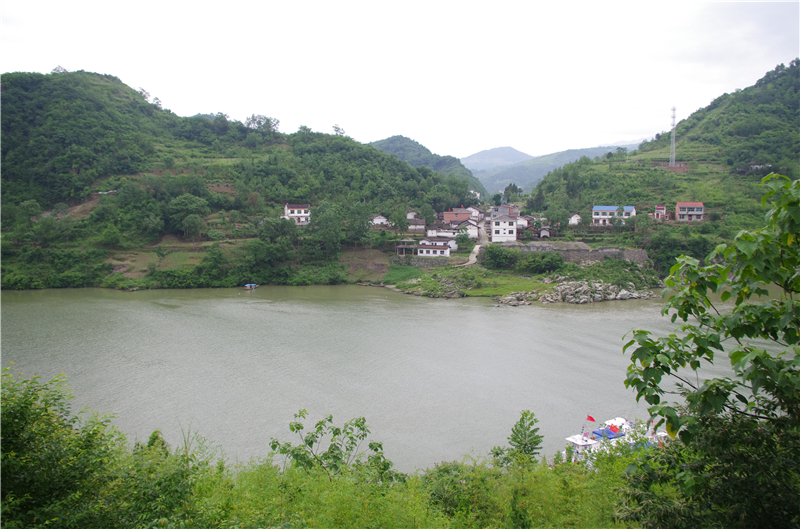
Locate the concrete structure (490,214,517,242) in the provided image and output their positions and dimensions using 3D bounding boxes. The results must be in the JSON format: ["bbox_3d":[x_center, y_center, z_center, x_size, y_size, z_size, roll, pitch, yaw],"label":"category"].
[{"bbox_3d":[41.250,-14.110,236.000,9.600,10.600,9.000,1,4,10],"label":"concrete structure"}]

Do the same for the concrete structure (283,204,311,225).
[{"bbox_3d":[-44.070,-21.740,258.000,9.600,8.200,7.500,-1,4,-21],"label":"concrete structure"}]

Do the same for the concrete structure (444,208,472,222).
[{"bbox_3d":[28.240,-23.470,292.000,12.500,7.300,9.000,0,4,5],"label":"concrete structure"}]

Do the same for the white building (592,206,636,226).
[{"bbox_3d":[95.260,-21.560,266.000,17.500,8.100,7.500,2,4,34],"label":"white building"}]

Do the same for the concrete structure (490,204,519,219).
[{"bbox_3d":[53.900,-26.290,308.000,9.300,8.200,9.500,1,4,22],"label":"concrete structure"}]

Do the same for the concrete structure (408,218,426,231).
[{"bbox_3d":[7.520,-17.790,268.000,7.800,5.000,6.000,0,4,-4],"label":"concrete structure"}]

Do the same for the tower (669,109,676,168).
[{"bbox_3d":[176.850,-82.620,388.000,4.000,39.300,4.000,2,4,25],"label":"tower"}]

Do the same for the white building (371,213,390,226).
[{"bbox_3d":[-9.150,-20.470,276.000,6.800,6.000,8.000,-1,4,-14],"label":"white building"}]

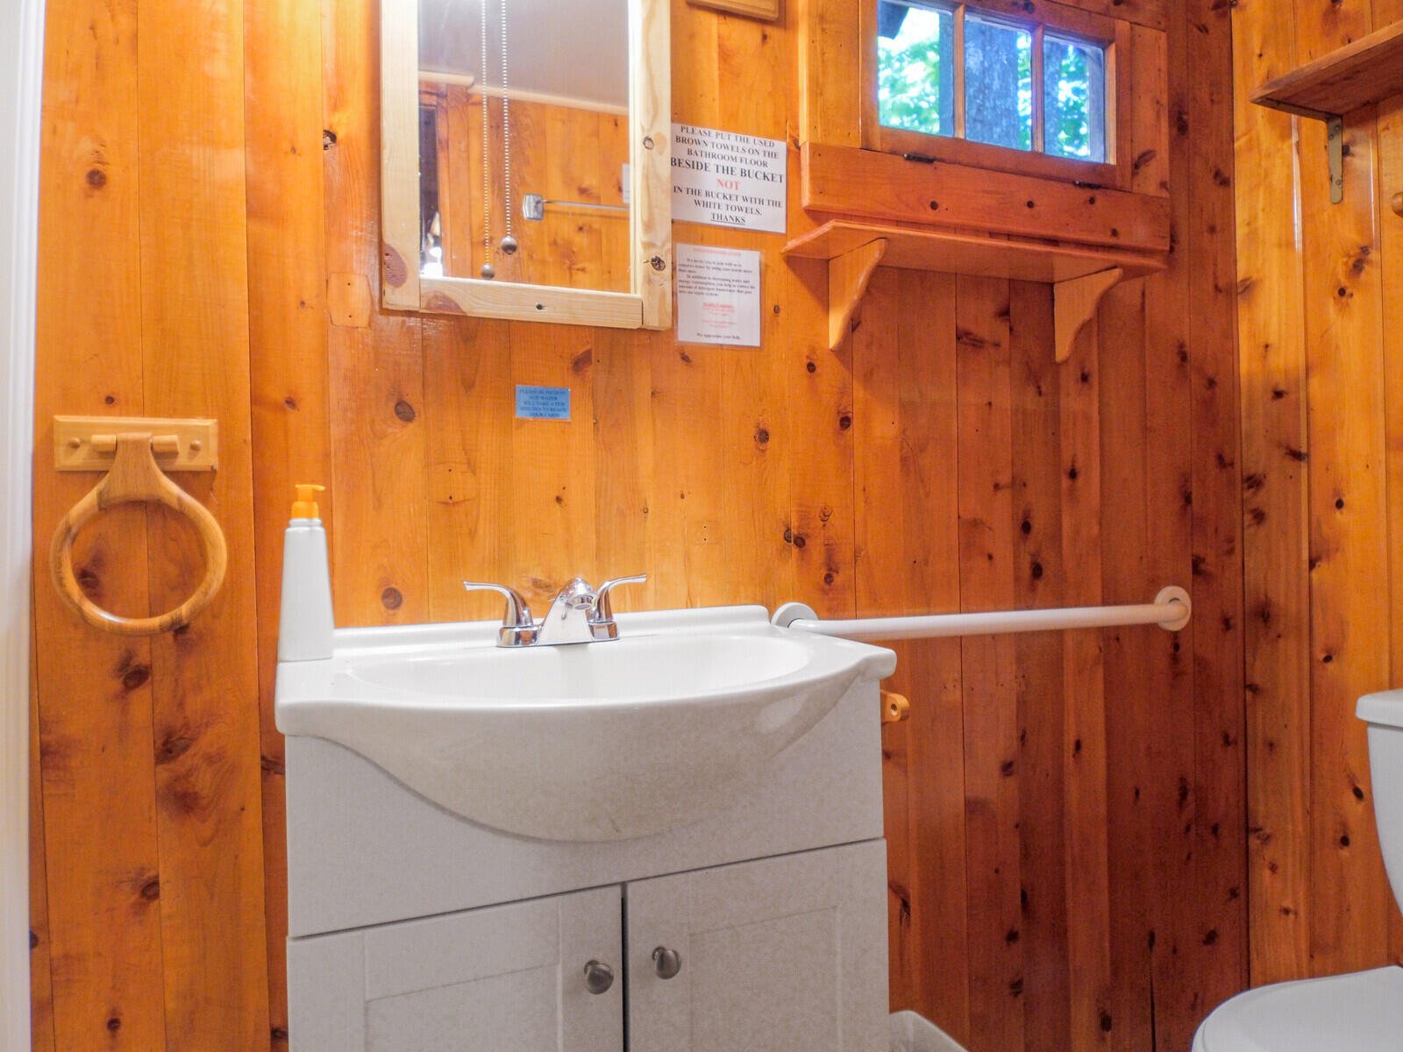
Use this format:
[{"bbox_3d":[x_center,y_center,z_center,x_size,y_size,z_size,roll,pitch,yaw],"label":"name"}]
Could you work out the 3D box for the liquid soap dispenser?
[{"bbox_3d":[-0.448,0.052,1.008,0.056,0.194,0.040,-1,0,-22],"label":"liquid soap dispenser"}]

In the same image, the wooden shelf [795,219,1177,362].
[{"bbox_3d":[0.433,-0.343,1.371,0.614,0.145,0.138,-1,0,-22],"label":"wooden shelf"}]

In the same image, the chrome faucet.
[{"bbox_3d":[-0.162,0.104,1.074,0.231,0.079,0.157,-1,0,-22],"label":"chrome faucet"}]

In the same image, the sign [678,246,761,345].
[{"bbox_3d":[0.028,-0.331,1.282,0.130,0.139,0.004,-1,0,-22],"label":"sign"}]

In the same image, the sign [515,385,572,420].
[{"bbox_3d":[-0.209,-0.164,1.186,0.072,0.041,0.004,-1,0,-22],"label":"sign"}]

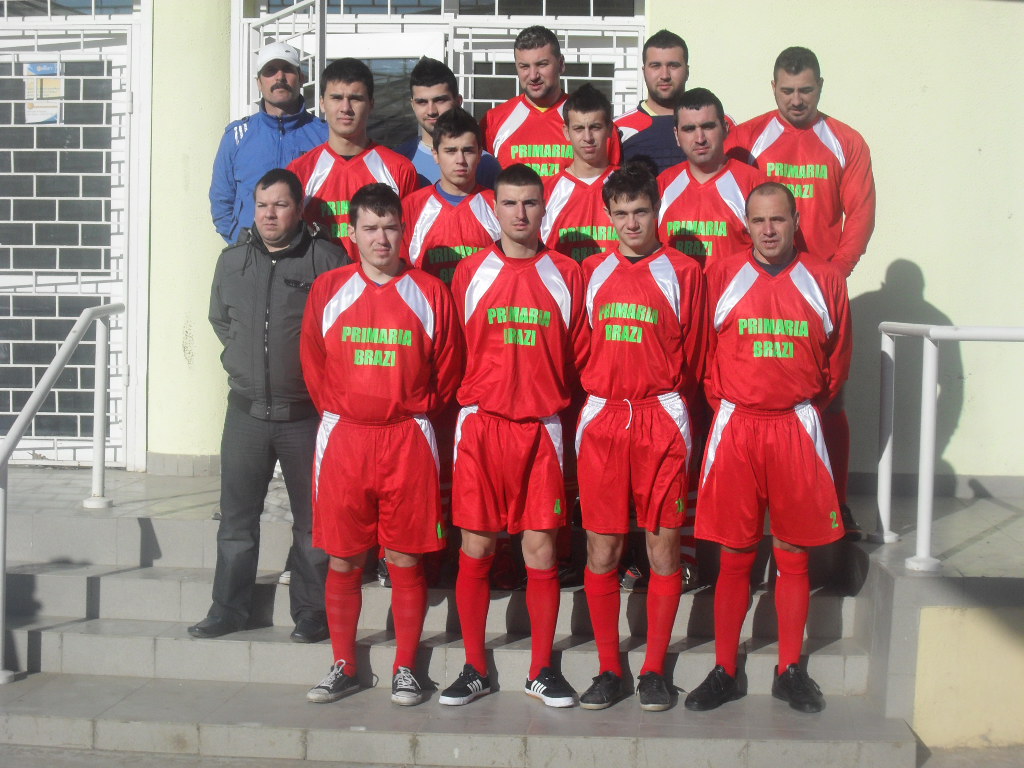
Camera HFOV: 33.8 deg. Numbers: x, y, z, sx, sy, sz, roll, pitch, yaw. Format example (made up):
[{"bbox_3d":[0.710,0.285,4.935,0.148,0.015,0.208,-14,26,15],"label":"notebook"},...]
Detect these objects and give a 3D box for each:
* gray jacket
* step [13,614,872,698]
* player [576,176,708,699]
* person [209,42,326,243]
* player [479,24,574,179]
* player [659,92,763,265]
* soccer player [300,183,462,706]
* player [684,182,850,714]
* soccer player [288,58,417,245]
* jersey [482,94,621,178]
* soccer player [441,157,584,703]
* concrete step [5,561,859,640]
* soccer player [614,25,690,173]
[{"bbox_3d":[-0.794,-0.212,5.797,0.510,0.664,0.340,2,3,12],"label":"gray jacket"},{"bbox_3d":[-0.326,0.933,5.774,3.069,0.145,0.299,1,3,4],"label":"step"},{"bbox_3d":[0.418,0.169,5.490,0.440,1.773,0.380,2,3,11],"label":"player"},{"bbox_3d":[-0.895,-0.396,6.367,0.520,1.807,0.360,0,3,-7],"label":"person"},{"bbox_3d":[0.133,-0.409,6.296,0.530,1.860,0.360,1,3,9],"label":"player"},{"bbox_3d":[0.706,-0.159,5.990,0.520,1.790,0.380,2,4,14],"label":"player"},{"bbox_3d":[-0.428,0.186,5.528,0.520,1.701,0.360,1,3,-2],"label":"soccer player"},{"bbox_3d":[0.839,0.204,5.471,0.530,1.716,0.380,1,3,10],"label":"player"},{"bbox_3d":[-0.575,-0.234,6.081,0.520,1.890,0.380,1,3,-2],"label":"soccer player"},{"bbox_3d":[0.142,-0.751,6.297,0.550,0.655,0.340,1,3,9],"label":"jersey"},{"bbox_3d":[0.012,0.162,5.505,0.490,1.764,0.360,1,3,1],"label":"soccer player"},{"bbox_3d":[-0.313,0.788,6.082,3.064,0.151,0.287,1,3,3],"label":"concrete step"},{"bbox_3d":[0.606,-0.411,6.371,0.560,1.882,0.380,1,3,7],"label":"soccer player"}]

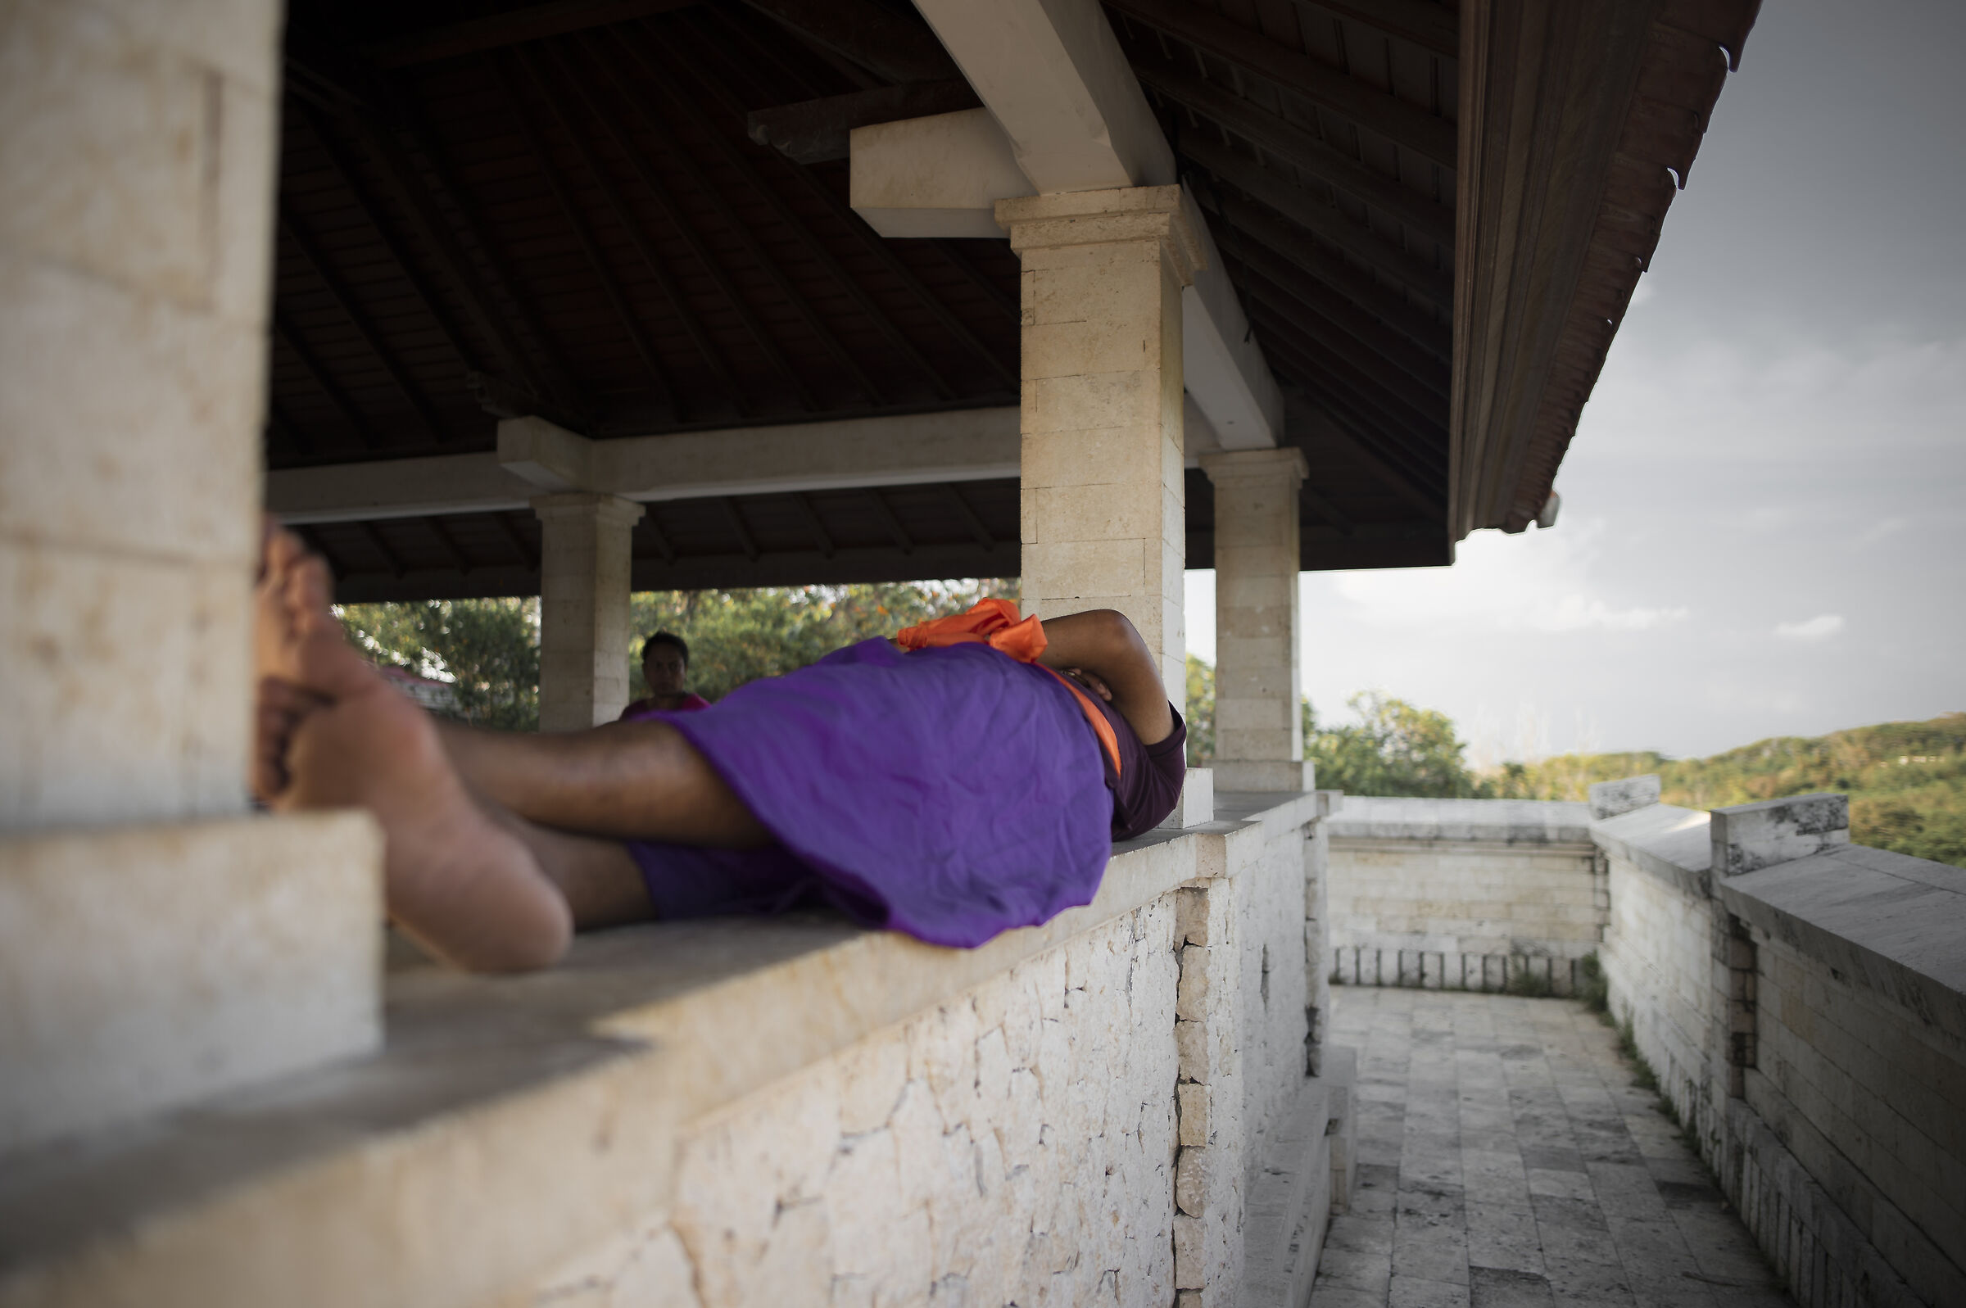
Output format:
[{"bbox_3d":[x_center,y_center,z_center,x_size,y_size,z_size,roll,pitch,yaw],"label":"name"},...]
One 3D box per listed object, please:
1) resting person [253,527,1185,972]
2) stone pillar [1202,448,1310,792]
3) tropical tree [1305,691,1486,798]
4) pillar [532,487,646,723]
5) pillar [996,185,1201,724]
[{"bbox_3d":[-0.107,0.085,1.566,0.464,0.415,1.769,-1,-4,19],"label":"resting person"},{"bbox_3d":[0.993,-0.106,4.724,0.356,1.196,0.356,-1,-4,19],"label":"stone pillar"},{"bbox_3d":[5.308,2.013,16.945,2.700,3.100,2.700,-1,-4,19],"label":"tropical tree"},{"bbox_3d":[-1.698,-0.056,5.616,0.356,1.196,0.356,-1,-4,19],"label":"pillar"},{"bbox_3d":[0.246,-0.268,2.596,0.356,1.196,0.356,-1,-4,19],"label":"pillar"}]

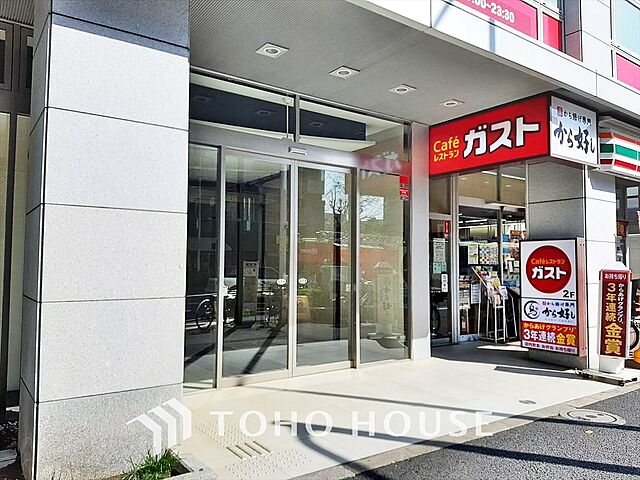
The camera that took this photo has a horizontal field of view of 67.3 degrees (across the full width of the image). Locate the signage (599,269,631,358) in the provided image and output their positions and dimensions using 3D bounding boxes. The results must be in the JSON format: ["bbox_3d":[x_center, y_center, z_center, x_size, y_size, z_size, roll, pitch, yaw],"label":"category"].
[{"bbox_3d":[3.660,0.917,5.974,0.090,1.080,0.360,3,-3,-44],"label":"signage"}]

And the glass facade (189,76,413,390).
[{"bbox_3d":[-0.150,-0.053,5.993,3.523,3.451,0.174,2,-3,-36],"label":"glass facade"}]

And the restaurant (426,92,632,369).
[{"bbox_3d":[2.959,0.042,7.375,2.277,3.451,2.465,2,-3,-36],"label":"restaurant"}]

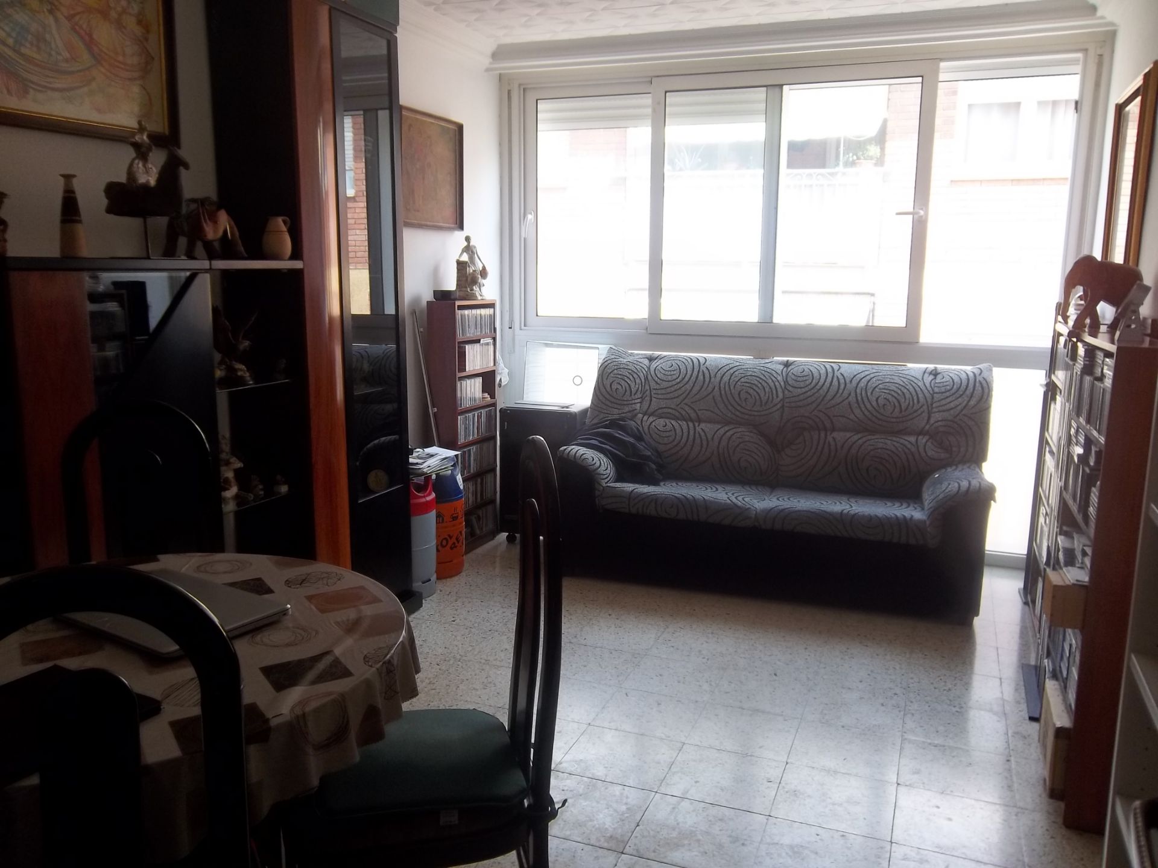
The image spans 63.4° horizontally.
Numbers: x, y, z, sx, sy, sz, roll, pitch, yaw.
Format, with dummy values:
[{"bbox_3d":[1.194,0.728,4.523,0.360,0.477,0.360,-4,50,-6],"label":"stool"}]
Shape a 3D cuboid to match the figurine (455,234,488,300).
[{"bbox_3d":[-0.534,-0.822,4.620,0.158,0.326,0.128,-6,12,-30],"label":"figurine"}]

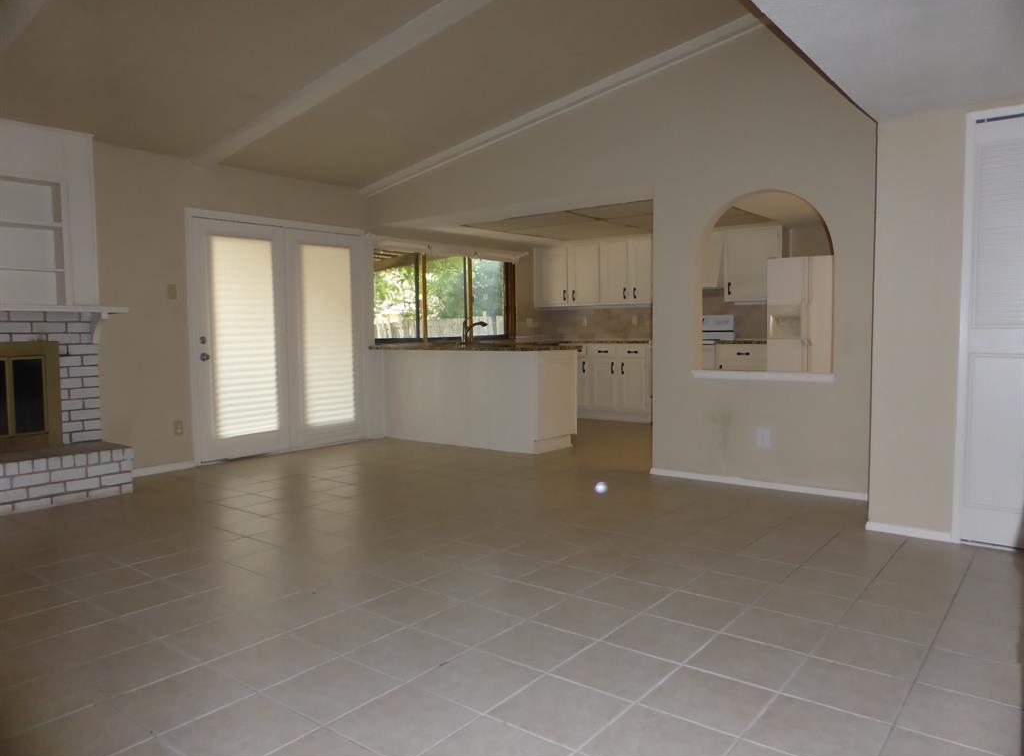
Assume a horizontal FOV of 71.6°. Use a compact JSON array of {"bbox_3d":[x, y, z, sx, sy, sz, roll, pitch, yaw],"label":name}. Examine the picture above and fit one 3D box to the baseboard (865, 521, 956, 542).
[{"bbox_3d":[2.018,0.783,3.622,0.395,0.047,0.020,2,4,38],"label":"baseboard"}]

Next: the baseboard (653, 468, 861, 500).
[{"bbox_3d":[1.649,0.715,4.820,1.525,0.047,0.020,2,4,38],"label":"baseboard"}]

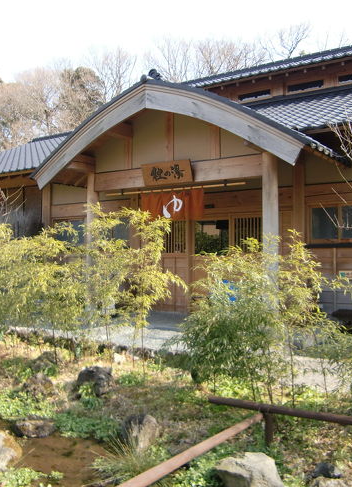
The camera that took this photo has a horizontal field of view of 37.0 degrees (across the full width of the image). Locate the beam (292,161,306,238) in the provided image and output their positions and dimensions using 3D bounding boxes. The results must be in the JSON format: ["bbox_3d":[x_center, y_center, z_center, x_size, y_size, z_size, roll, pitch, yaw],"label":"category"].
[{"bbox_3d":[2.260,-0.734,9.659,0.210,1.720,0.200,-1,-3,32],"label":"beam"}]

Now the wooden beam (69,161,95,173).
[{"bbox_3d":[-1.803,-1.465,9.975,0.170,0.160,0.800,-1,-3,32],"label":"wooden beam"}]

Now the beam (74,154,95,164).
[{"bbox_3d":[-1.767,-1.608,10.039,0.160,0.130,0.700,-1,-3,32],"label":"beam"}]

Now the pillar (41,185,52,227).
[{"bbox_3d":[-3.197,-0.913,13.056,0.220,1.200,0.200,-1,-3,32],"label":"pillar"}]

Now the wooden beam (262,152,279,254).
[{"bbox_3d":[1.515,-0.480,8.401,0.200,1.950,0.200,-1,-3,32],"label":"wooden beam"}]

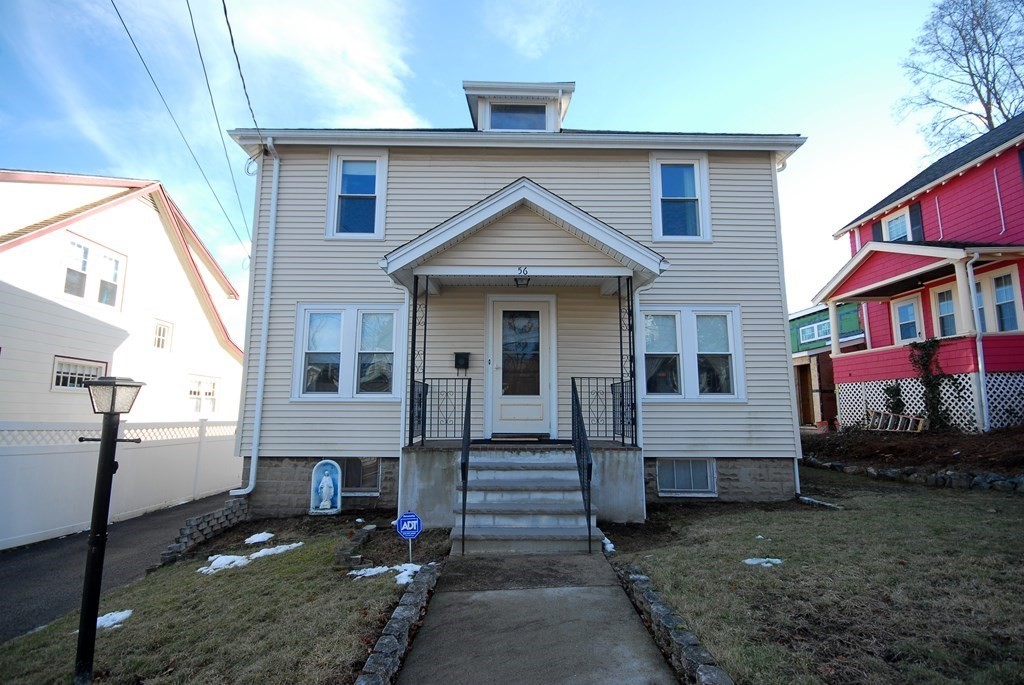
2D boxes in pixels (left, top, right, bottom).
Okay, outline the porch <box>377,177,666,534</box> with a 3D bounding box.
[{"bbox_3d":[0.159,0.132,6.662,3.900,4.630,1.570,0,-8,-1],"label":"porch"}]

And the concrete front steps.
[{"bbox_3d":[0.150,1.744,5.204,1.550,0.900,1.340,0,-8,-1],"label":"concrete front steps"}]

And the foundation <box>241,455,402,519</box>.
[{"bbox_3d":[-2.908,2.270,7.234,2.480,0.900,0.280,0,-8,-1],"label":"foundation"}]

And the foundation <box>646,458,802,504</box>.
[{"bbox_3d":[3.211,2.189,7.341,2.500,0.690,0.280,0,-8,-1],"label":"foundation"}]

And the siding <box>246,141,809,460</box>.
[{"bbox_3d":[0.152,-0.708,7.620,8.950,5.125,0.300,0,-8,-1],"label":"siding"}]

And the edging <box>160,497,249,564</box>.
[{"bbox_3d":[-4.072,2.464,6.084,0.260,0.440,1.750,0,-8,-1],"label":"edging"}]

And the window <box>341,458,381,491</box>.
[{"bbox_3d":[-2.516,2.097,7.163,0.940,0.565,0.120,0,-8,-1],"label":"window"}]

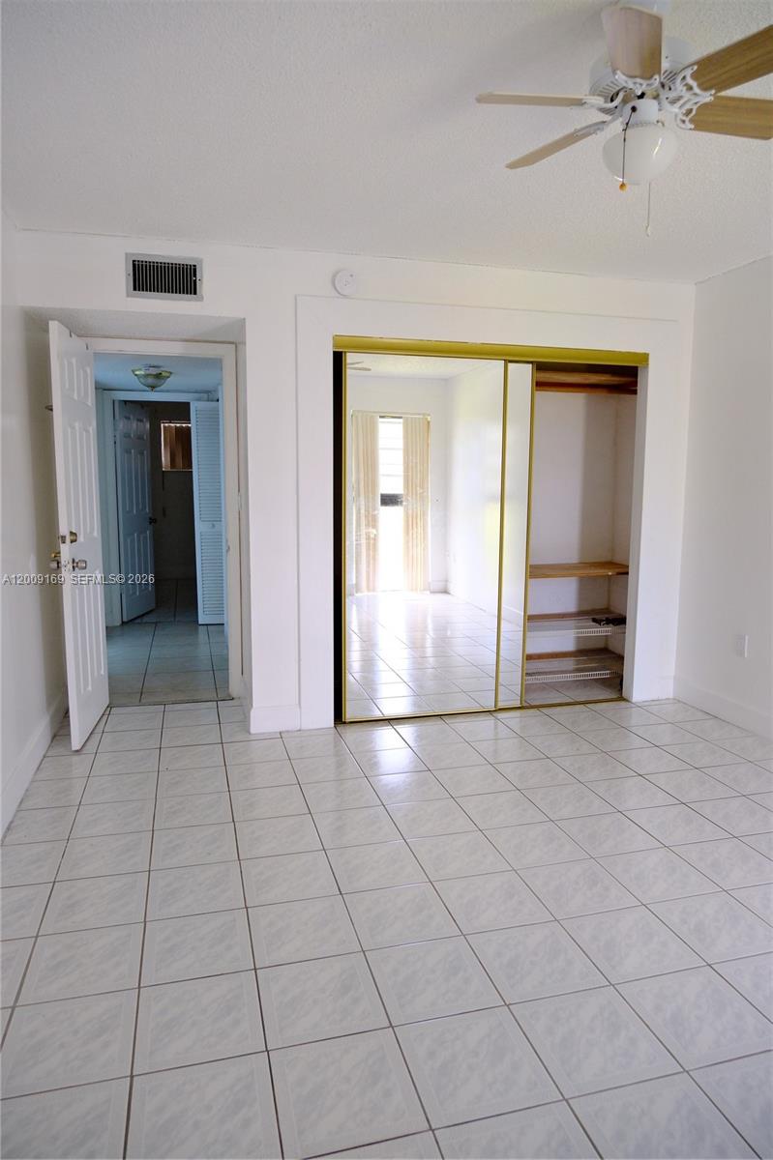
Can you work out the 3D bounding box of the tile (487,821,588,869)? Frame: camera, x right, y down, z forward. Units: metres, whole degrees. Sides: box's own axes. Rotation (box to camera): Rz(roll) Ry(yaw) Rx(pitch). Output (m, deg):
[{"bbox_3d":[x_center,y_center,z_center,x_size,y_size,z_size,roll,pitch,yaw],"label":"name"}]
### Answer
[{"bbox_3d":[0.546,0.978,2.732,0.298,0.010,0.298,-2,8,-15],"label":"tile"}]

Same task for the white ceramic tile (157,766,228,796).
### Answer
[{"bbox_3d":[-0.857,0.895,3.285,0.298,0.010,0.298,-2,8,-15],"label":"white ceramic tile"}]

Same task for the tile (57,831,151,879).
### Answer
[{"bbox_3d":[-0.999,0.992,2.656,0.302,0.010,0.302,-2,8,-15],"label":"tile"}]

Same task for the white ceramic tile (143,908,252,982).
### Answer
[{"bbox_3d":[-0.543,1.056,2.139,0.300,0.010,0.300,-2,8,-15],"label":"white ceramic tile"}]

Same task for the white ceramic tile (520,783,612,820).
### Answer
[{"bbox_3d":[0.765,0.938,3.130,0.302,0.010,0.302,-2,8,-15],"label":"white ceramic tile"}]

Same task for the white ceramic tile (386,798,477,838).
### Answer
[{"bbox_3d":[0.176,0.952,2.958,0.300,0.010,0.300,-2,8,-15],"label":"white ceramic tile"}]

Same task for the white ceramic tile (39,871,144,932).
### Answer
[{"bbox_3d":[-0.919,1.031,2.363,0.302,0.010,0.302,-2,8,-15],"label":"white ceramic tile"}]

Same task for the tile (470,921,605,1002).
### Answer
[{"bbox_3d":[0.414,1.068,2.082,0.300,0.010,0.300,-2,8,-15],"label":"tile"}]

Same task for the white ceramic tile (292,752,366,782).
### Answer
[{"bbox_3d":[-0.276,0.883,3.463,0.300,0.010,0.300,-2,8,-15],"label":"white ceramic tile"}]

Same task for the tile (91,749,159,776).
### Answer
[{"bbox_3d":[-1.229,0.867,3.503,0.300,0.010,0.300,-2,8,-15],"label":"tile"}]

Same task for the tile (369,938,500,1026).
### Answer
[{"bbox_3d":[0.121,1.075,1.998,0.298,0.010,0.298,-2,8,-15],"label":"tile"}]

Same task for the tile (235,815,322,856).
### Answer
[{"bbox_3d":[-0.407,0.965,2.786,0.298,0.010,0.298,-2,8,-15],"label":"tile"}]

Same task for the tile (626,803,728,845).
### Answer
[{"bbox_3d":[1.133,0.962,2.896,0.300,0.010,0.300,-2,8,-15],"label":"tile"}]

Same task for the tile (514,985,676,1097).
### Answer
[{"bbox_3d":[0.494,1.107,1.791,0.300,0.010,0.300,-2,8,-15],"label":"tile"}]

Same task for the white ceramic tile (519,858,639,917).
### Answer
[{"bbox_3d":[0.627,1.019,2.449,0.300,0.010,0.300,-2,8,-15],"label":"white ceramic tile"}]

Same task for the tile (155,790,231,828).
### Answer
[{"bbox_3d":[-0.781,0.940,3.014,0.300,0.010,0.300,-2,8,-15],"label":"tile"}]

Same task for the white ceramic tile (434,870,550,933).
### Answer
[{"bbox_3d":[0.334,1.026,2.365,0.298,0.010,0.298,-2,8,-15],"label":"white ceramic tile"}]

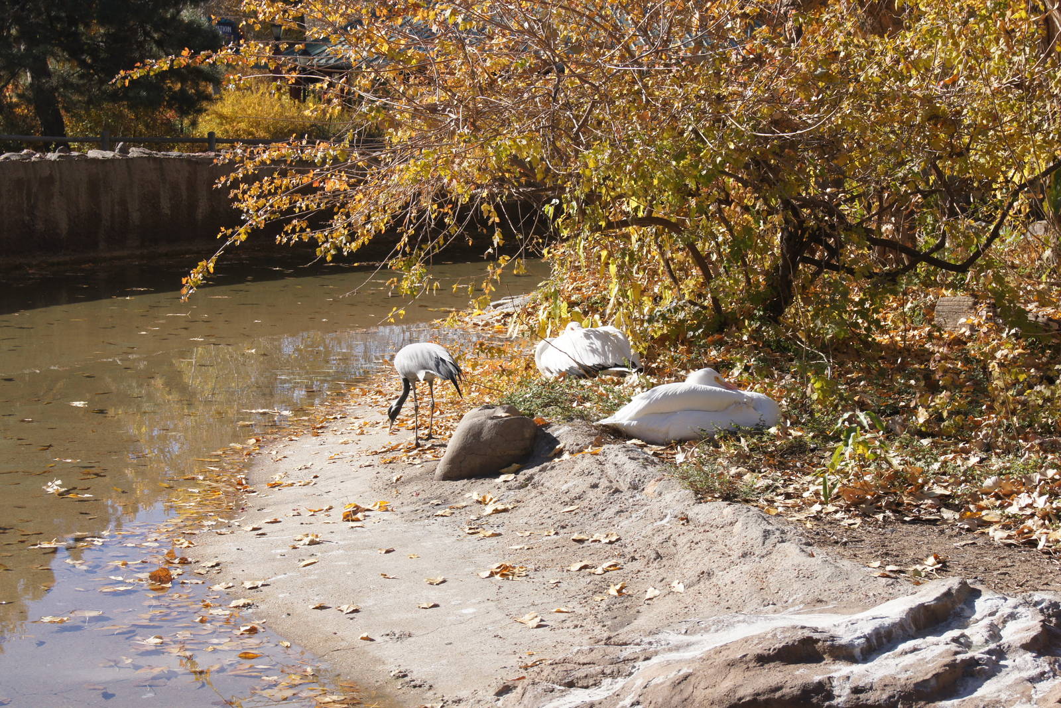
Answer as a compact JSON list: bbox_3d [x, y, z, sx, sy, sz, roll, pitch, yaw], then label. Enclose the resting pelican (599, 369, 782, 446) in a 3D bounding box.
[{"bbox_3d":[0.735,0.229,11.250,0.860,0.330,0.370,-2,6,-14],"label":"resting pelican"}]

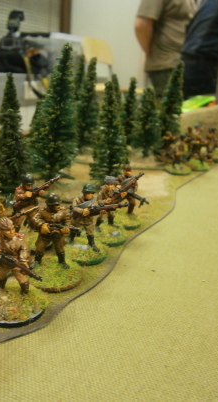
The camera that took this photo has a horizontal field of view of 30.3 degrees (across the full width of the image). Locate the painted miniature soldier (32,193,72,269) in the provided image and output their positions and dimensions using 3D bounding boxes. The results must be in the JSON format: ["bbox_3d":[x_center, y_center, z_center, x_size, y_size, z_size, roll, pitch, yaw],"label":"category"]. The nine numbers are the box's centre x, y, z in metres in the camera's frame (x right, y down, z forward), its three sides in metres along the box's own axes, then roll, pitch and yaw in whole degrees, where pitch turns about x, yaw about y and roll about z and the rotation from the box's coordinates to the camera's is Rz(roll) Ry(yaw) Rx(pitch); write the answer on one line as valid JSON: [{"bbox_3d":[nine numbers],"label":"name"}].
[{"bbox_3d":[-0.025,0.013,0.178,0.018,0.034,0.015,-4,20,-24],"label":"painted miniature soldier"}]

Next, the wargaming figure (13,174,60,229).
[{"bbox_3d":[-0.039,0.003,0.208,0.020,0.032,0.015,14,21,26],"label":"wargaming figure"}]

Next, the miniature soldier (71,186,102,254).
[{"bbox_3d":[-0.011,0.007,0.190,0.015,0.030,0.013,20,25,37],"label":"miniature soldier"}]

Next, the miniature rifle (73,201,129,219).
[{"bbox_3d":[-0.004,0.004,0.200,0.029,0.005,0.003,-4,20,-25],"label":"miniature rifle"}]

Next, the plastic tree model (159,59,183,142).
[{"bbox_3d":[0.066,-0.098,0.419,0.027,0.088,0.027,4,19,0],"label":"plastic tree model"}]

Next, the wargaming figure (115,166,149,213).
[{"bbox_3d":[0.014,-0.005,0.234,0.013,0.029,0.018,-13,25,-39],"label":"wargaming figure"}]

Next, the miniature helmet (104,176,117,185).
[{"bbox_3d":[0.001,-0.011,0.209,0.006,0.004,0.007,-3,21,-19],"label":"miniature helmet"}]

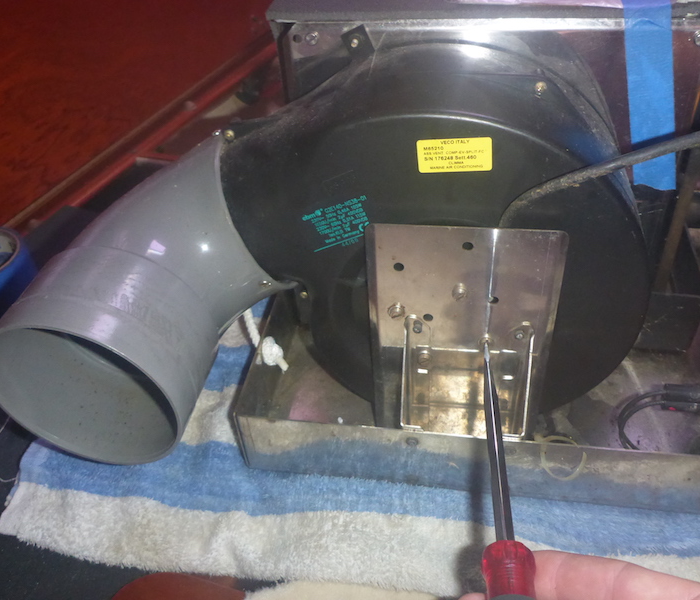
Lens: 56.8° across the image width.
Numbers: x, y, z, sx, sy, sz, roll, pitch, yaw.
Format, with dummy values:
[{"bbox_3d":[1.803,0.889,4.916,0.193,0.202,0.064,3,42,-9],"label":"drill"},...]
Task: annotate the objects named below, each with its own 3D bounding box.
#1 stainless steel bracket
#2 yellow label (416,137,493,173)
[{"bbox_3d":[0.056,0.035,0.339,0.095,0.151,0.034,3,39,9],"label":"stainless steel bracket"},{"bbox_3d":[0.047,-0.065,0.291,0.033,0.017,0.001,0,38,12],"label":"yellow label"}]

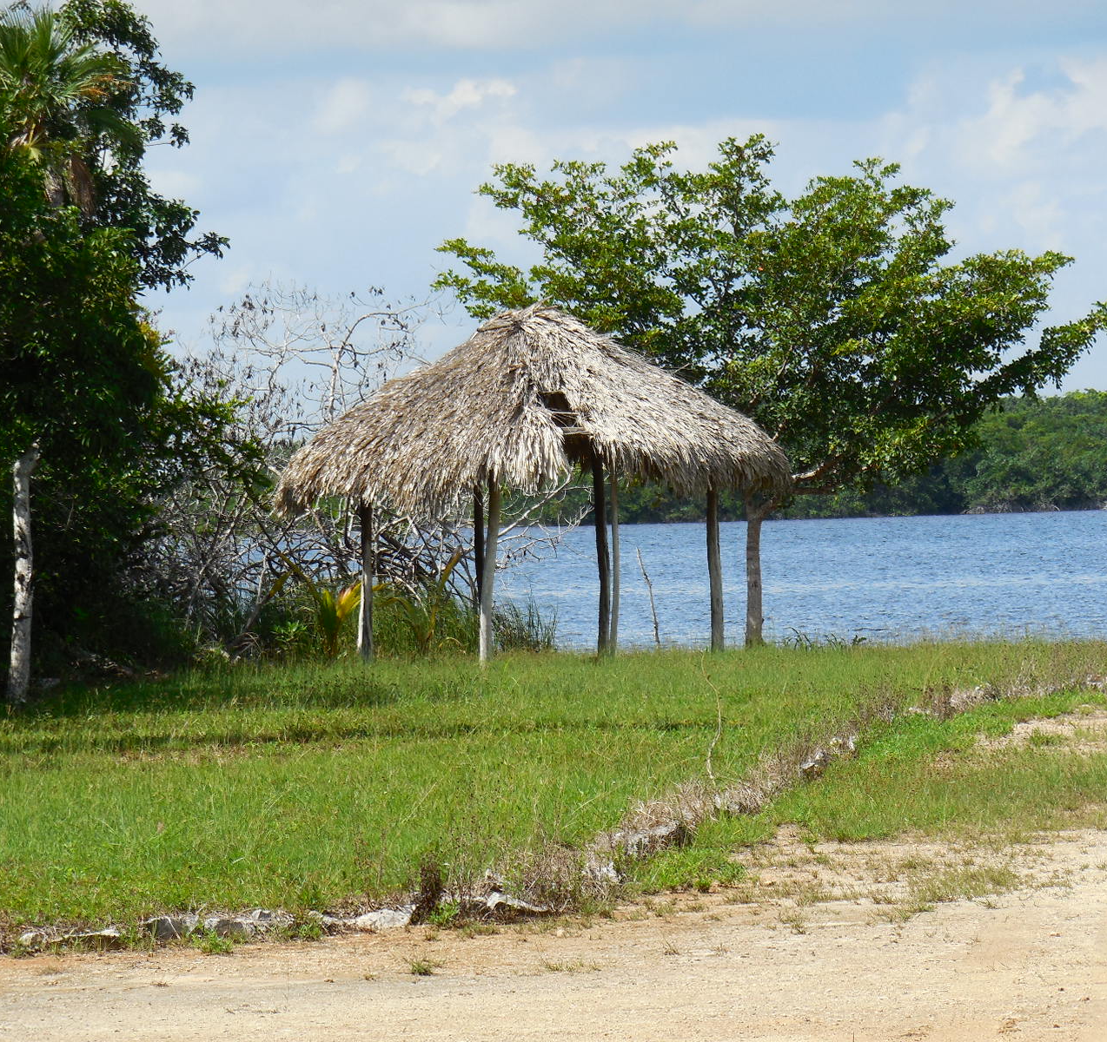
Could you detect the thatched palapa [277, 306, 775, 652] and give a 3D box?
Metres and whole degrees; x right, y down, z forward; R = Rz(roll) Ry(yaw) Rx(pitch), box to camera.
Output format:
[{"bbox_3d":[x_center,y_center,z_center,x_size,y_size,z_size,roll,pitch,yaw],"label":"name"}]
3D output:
[{"bbox_3d":[-0.240,-0.425,88.000,4.750,4.050,3.950,-2,0,-36],"label":"thatched palapa"}]

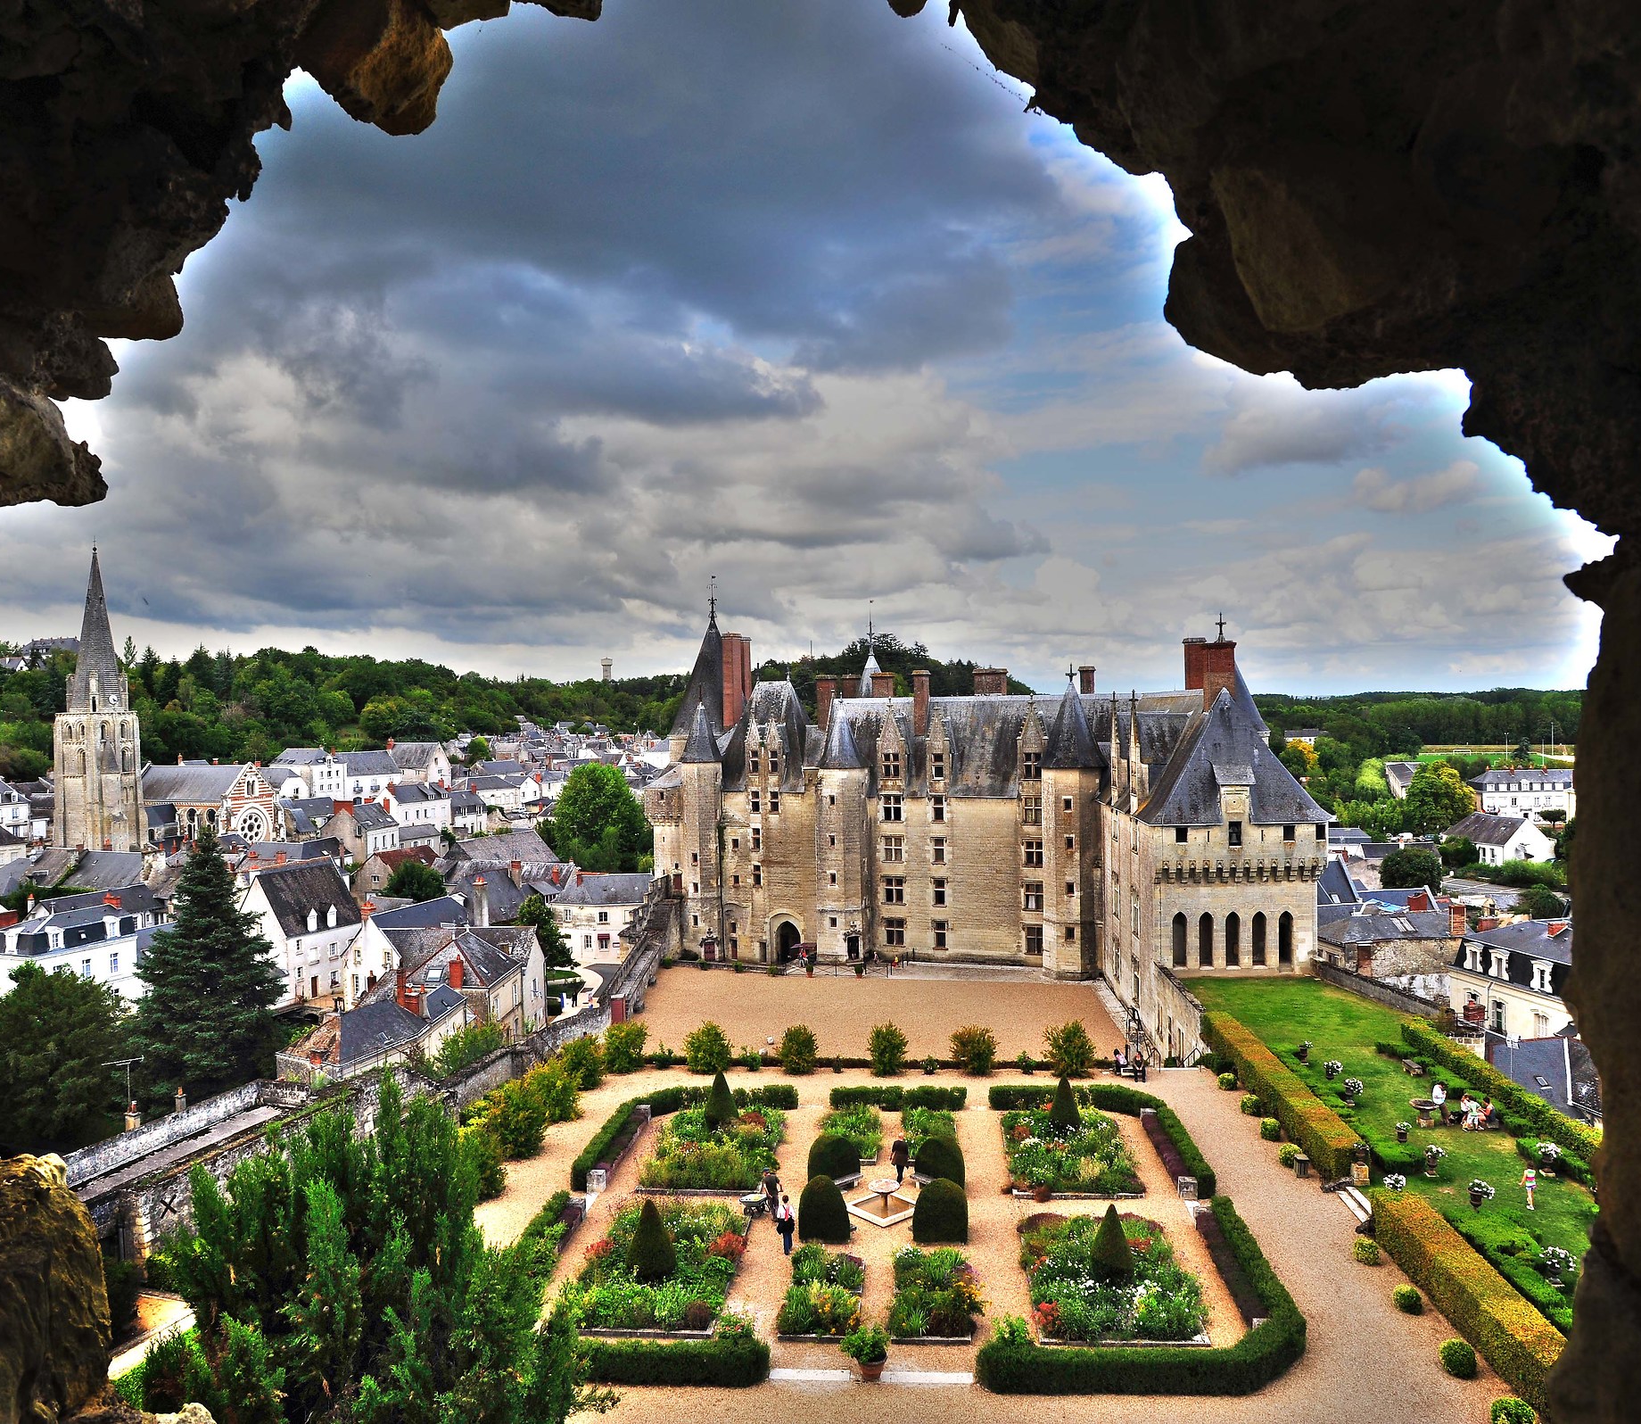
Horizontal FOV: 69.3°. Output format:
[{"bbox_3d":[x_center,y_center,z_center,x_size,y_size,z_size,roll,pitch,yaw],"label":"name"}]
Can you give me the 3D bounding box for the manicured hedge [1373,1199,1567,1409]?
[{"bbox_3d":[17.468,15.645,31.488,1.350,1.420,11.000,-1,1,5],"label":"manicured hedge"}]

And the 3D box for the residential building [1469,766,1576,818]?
[{"bbox_3d":[161.661,19.469,274.318,22.000,12.300,8.500,0,1,-3],"label":"residential building"}]

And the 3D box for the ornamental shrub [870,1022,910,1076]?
[{"bbox_3d":[3.126,15.218,53.725,1.790,2.430,1.790,-1,1,5],"label":"ornamental shrub"}]

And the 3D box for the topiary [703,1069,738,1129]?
[{"bbox_3d":[-3.979,15.448,47.373,1.320,2.370,1.320,-1,1,5],"label":"topiary"}]

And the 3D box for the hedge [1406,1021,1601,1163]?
[{"bbox_3d":[27.224,15.365,47.823,1.100,1.200,16.500,0,1,4],"label":"hedge"}]

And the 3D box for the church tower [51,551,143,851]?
[{"bbox_3d":[-116.484,0.144,192.066,8.800,52.720,8.800,-1,1,19],"label":"church tower"}]

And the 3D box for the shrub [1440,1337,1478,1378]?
[{"bbox_3d":[15.800,15.977,29.400,0.830,0.860,0.830,-1,1,5],"label":"shrub"}]

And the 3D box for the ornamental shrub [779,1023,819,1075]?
[{"bbox_3d":[-0.931,14.746,52.411,1.760,2.050,1.760,0,1,0],"label":"ornamental shrub"}]

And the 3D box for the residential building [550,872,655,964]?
[{"bbox_3d":[-23.263,22.288,130.640,10.400,8.900,8.000,-1,1,3],"label":"residential building"}]

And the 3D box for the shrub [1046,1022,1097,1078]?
[{"bbox_3d":[11.100,14.999,52.856,2.290,2.560,2.290,-1,1,5],"label":"shrub"}]

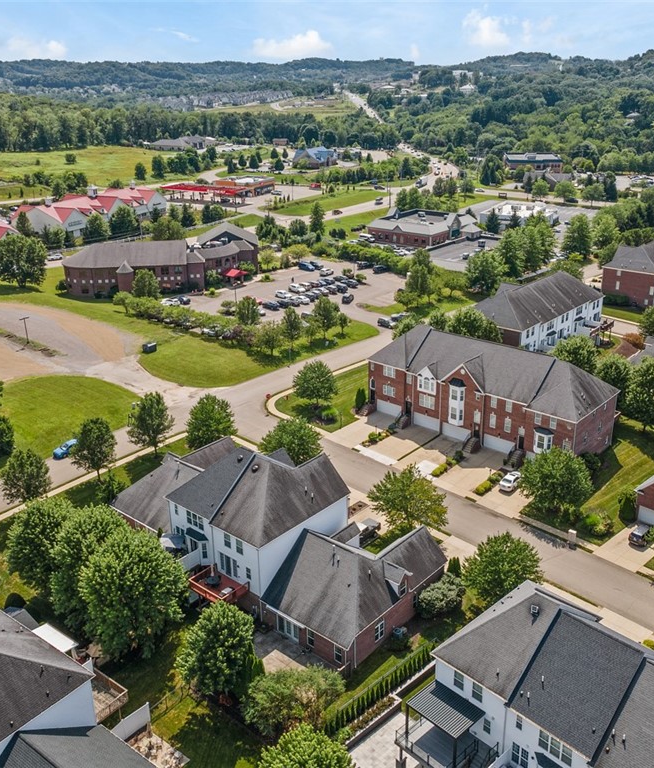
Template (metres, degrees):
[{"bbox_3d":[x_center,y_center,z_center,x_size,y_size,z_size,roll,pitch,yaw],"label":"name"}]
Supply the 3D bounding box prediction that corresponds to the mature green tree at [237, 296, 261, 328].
[{"bbox_3d":[-15.854,-14.504,143.626,5.300,6.600,5.300,-1,21,0],"label":"mature green tree"}]

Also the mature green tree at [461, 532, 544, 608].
[{"bbox_3d":[18.030,19.280,72.870,7.960,7.670,7.960,-1,21,0],"label":"mature green tree"}]

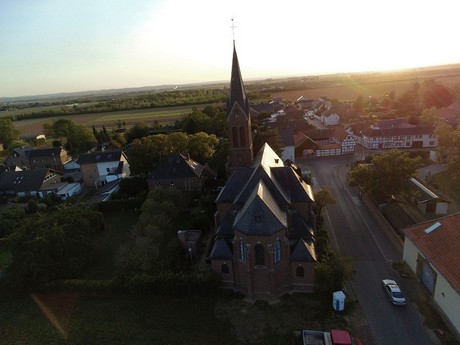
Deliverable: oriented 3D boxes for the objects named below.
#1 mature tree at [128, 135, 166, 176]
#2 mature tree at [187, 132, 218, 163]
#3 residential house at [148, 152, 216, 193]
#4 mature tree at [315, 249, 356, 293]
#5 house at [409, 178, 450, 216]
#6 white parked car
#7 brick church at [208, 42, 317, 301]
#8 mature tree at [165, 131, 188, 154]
[{"bbox_3d":[-27.819,-5.417,98.984,12.400,14.300,12.400,-4,17,0],"label":"mature tree"},{"bbox_3d":[-10.524,-9.392,119.024,12.000,13.870,11.500,-4,17,0],"label":"mature tree"},{"bbox_3d":[-15.291,-0.870,88.921,17.200,10.000,12.500,-3,17,2],"label":"residential house"},{"bbox_3d":[14.755,13.953,41.146,5.500,6.200,5.500,-4,17,0],"label":"mature tree"},{"bbox_3d":[48.151,5.628,73.144,6.500,3.900,14.000,-1,17,11],"label":"house"},{"bbox_3d":[22.323,16.021,39.780,1.760,1.430,4.550,0,18,12],"label":"white parked car"},{"bbox_3d":[5.323,-3.448,47.460,15.400,36.300,26.600,-1,18,10],"label":"brick church"},{"bbox_3d":[-21.084,-9.367,120.135,10.000,14.630,10.000,-4,17,0],"label":"mature tree"}]

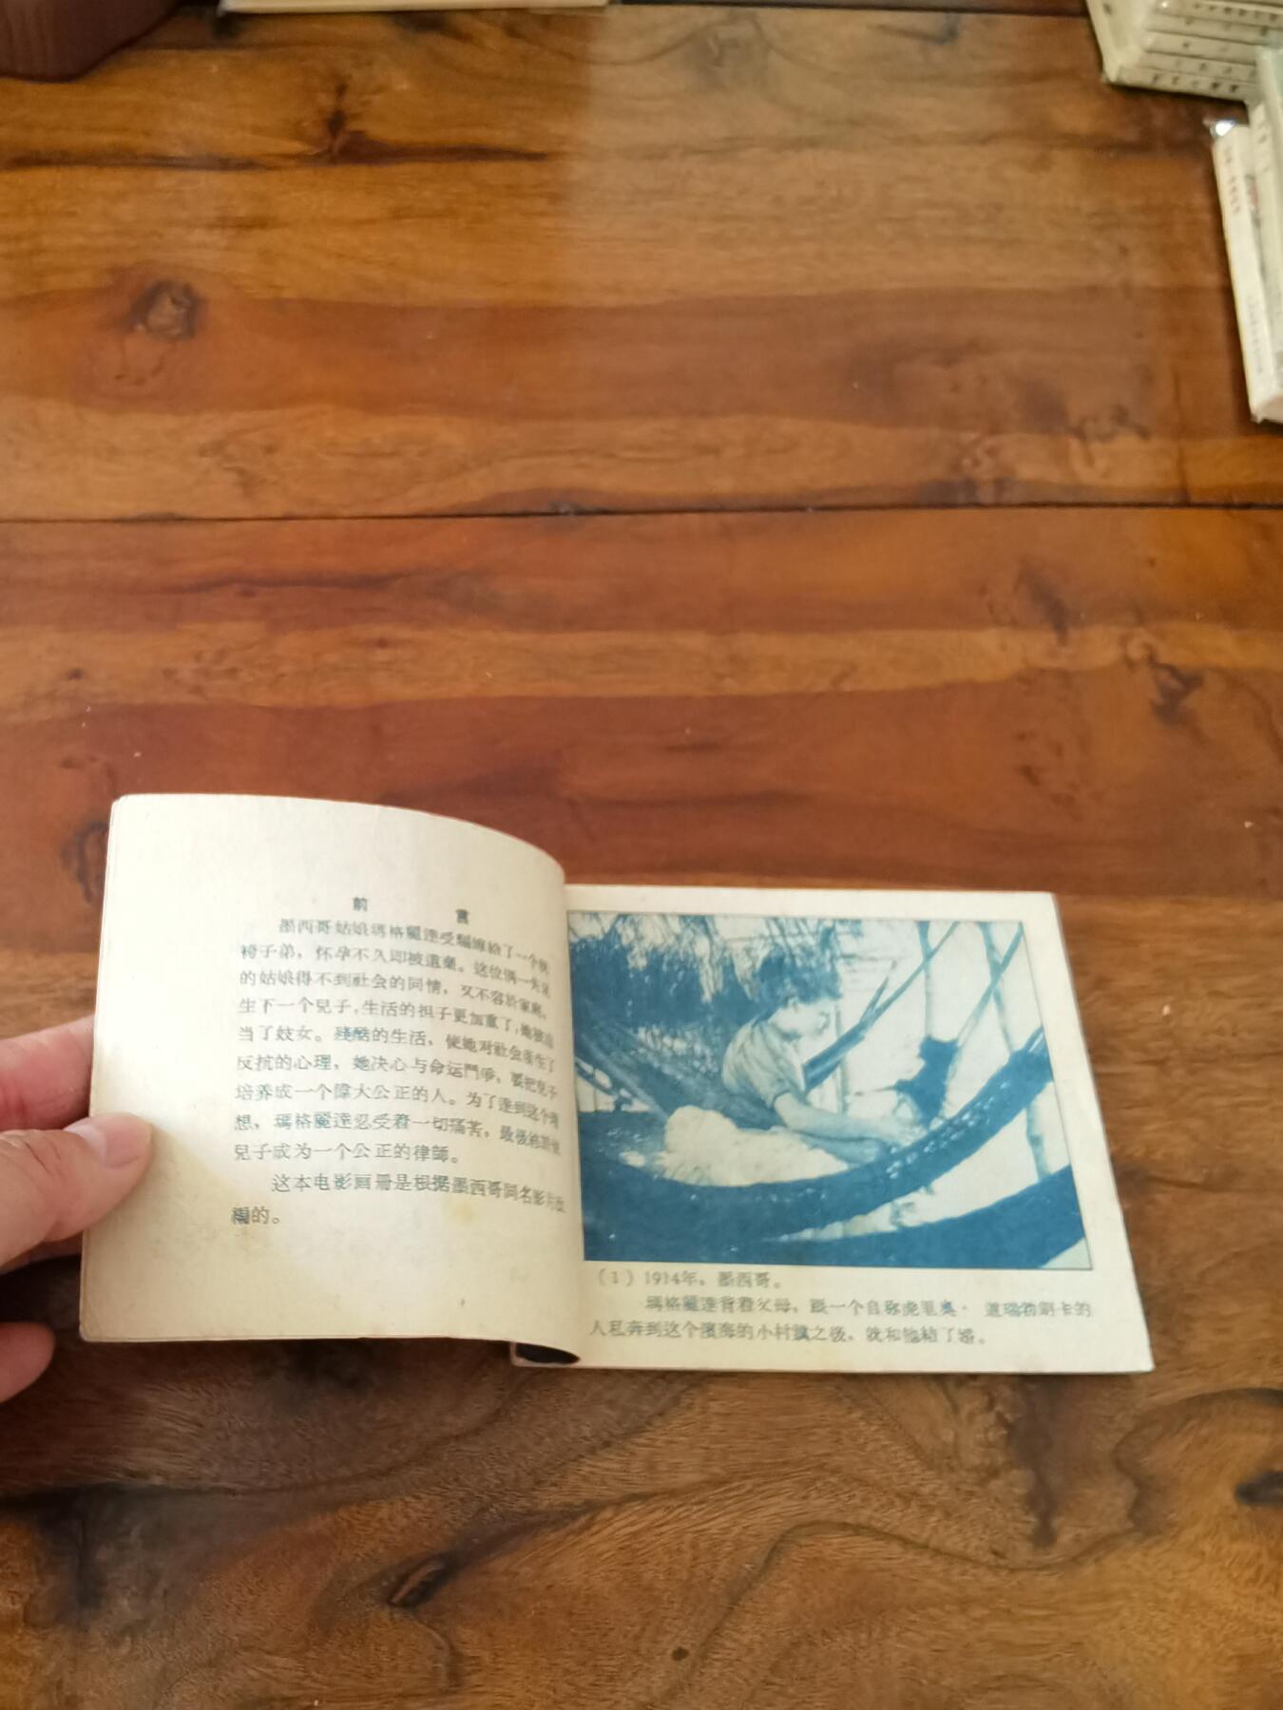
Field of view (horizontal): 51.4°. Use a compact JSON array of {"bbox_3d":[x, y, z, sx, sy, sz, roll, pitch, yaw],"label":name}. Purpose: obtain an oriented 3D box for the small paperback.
[{"bbox_3d":[-0.002,0.044,0.265,0.202,0.034,0.106,2,58,-5],"label":"small paperback"}]

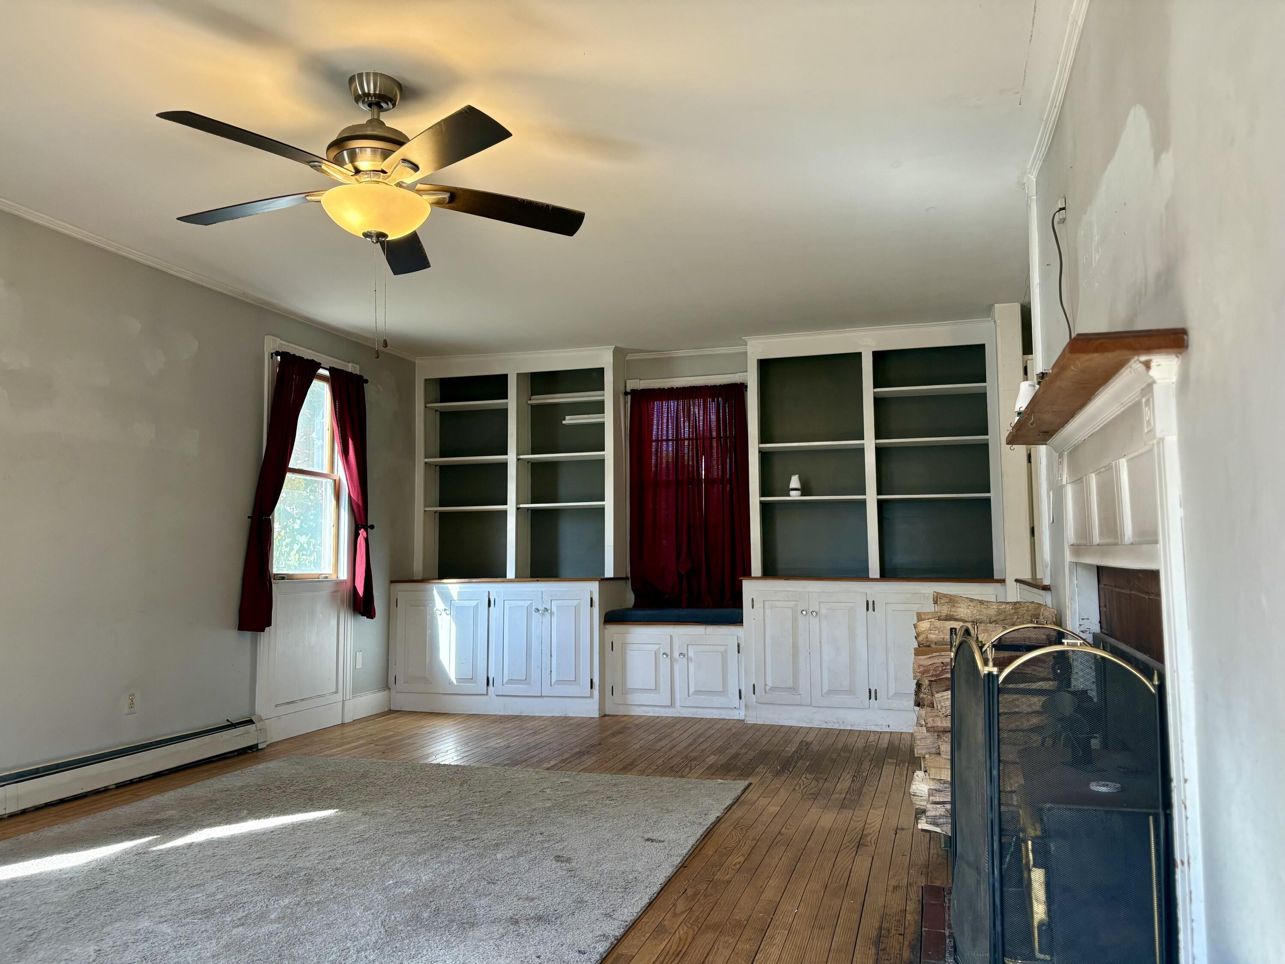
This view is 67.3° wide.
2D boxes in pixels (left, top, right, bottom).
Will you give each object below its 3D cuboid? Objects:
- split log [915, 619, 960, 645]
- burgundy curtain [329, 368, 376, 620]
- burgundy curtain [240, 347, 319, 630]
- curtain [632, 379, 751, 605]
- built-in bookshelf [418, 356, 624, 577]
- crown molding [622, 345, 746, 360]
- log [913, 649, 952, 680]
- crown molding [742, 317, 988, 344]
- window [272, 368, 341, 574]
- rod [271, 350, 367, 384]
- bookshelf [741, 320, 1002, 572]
[{"bbox_3d":[1.147,0.521,3.297,0.420,0.093,0.115,-2,-5,17],"label":"split log"},{"bbox_3d":[-1.775,0.086,5.899,0.102,1.509,0.493,-2,-5,16],"label":"burgundy curtain"},{"bbox_3d":[-1.957,0.038,5.252,0.105,1.505,0.630,-2,-5,17],"label":"burgundy curtain"},{"bbox_3d":[0.313,0.091,6.456,0.832,1.499,0.097,-2,-5,16],"label":"curtain"},{"bbox_3d":[-0.844,-0.108,6.677,1.460,1.533,0.285,-2,-5,17],"label":"built-in bookshelf"},{"bbox_3d":[0.321,-0.878,6.562,0.882,0.044,0.040,-2,-5,17],"label":"crown molding"},{"bbox_3d":[1.141,0.628,3.290,0.415,0.100,0.115,-2,-5,17],"label":"log"},{"bbox_3d":[1.361,-0.933,5.976,1.512,0.042,0.040,-2,-5,17],"label":"crown molding"},{"bbox_3d":[-1.986,-0.049,5.704,0.106,1.267,0.658,-2,-5,16],"label":"window"},{"bbox_3d":[-1.871,-0.663,5.658,0.067,0.040,0.890,-2,-5,17],"label":"rod"},{"bbox_3d":[1.446,-0.166,6.084,1.512,1.533,0.261,-2,-5,16],"label":"bookshelf"}]

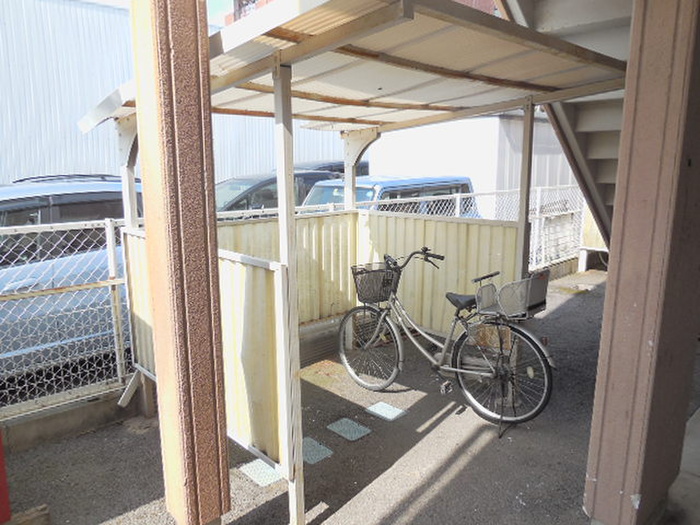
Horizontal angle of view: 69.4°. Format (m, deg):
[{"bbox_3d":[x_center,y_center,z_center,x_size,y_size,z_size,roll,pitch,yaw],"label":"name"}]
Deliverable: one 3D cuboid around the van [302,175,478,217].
[{"bbox_3d":[0.358,-0.453,7.124,1.520,1.540,3.500,10,15,43],"label":"van"}]

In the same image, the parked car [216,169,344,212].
[{"bbox_3d":[-1.584,-0.875,9.353,1.700,1.540,4.400,10,15,43],"label":"parked car"}]

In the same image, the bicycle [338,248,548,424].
[{"bbox_3d":[0.553,0.494,3.539,1.810,1.100,0.560,9,15,41],"label":"bicycle"}]

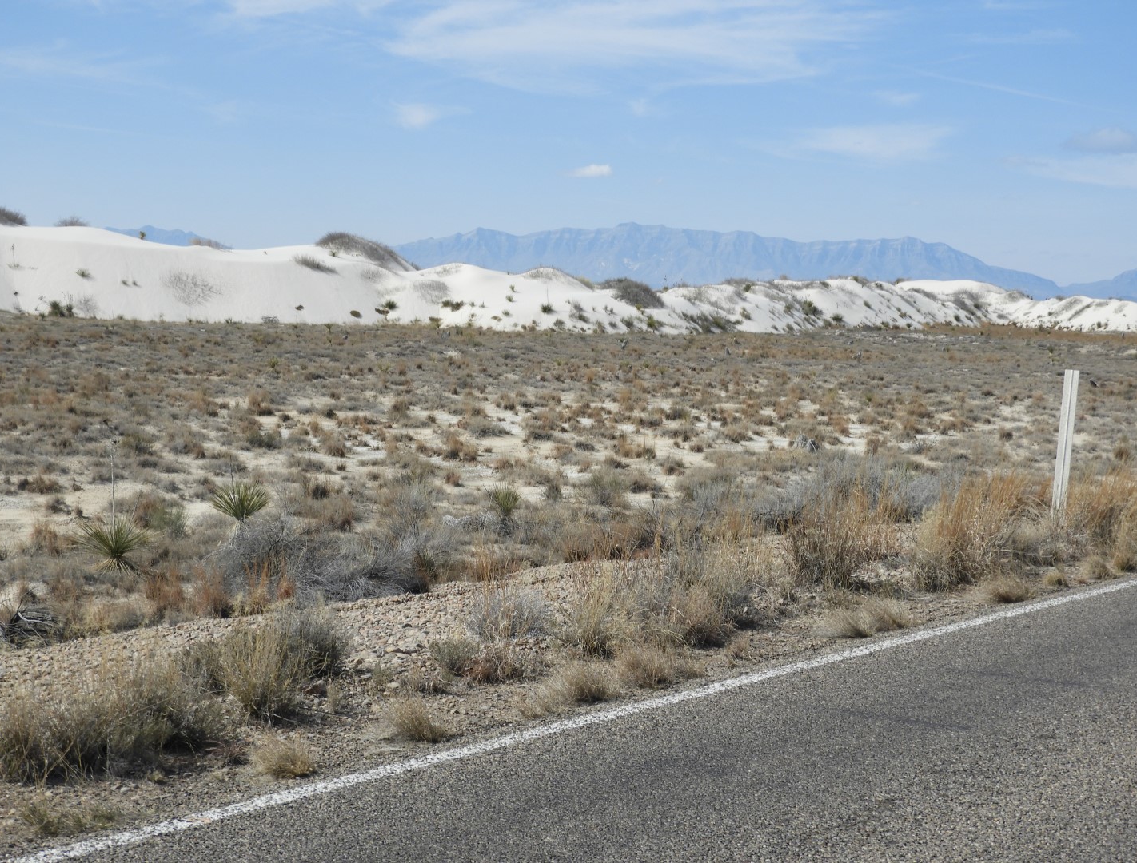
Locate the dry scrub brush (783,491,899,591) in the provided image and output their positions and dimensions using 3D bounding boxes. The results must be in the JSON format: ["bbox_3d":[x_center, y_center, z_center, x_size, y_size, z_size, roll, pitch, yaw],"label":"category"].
[{"bbox_3d":[1.541,0.614,11.300,0.580,0.520,0.650,4,5,40],"label":"dry scrub brush"}]

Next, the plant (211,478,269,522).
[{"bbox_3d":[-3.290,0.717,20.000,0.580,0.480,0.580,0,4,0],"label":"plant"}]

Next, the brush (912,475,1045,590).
[{"bbox_3d":[2.387,0.578,11.600,0.680,0.620,0.780,4,5,40],"label":"brush"}]

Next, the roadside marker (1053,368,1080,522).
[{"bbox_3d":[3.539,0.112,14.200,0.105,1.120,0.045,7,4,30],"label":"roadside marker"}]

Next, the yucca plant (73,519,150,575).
[{"bbox_3d":[-3.938,0.988,17.200,0.670,0.500,0.670,0,4,0],"label":"yucca plant"}]

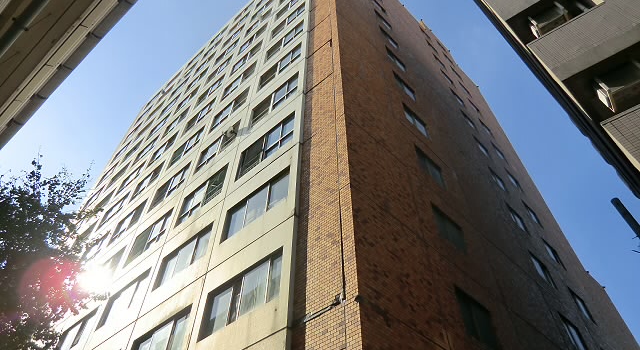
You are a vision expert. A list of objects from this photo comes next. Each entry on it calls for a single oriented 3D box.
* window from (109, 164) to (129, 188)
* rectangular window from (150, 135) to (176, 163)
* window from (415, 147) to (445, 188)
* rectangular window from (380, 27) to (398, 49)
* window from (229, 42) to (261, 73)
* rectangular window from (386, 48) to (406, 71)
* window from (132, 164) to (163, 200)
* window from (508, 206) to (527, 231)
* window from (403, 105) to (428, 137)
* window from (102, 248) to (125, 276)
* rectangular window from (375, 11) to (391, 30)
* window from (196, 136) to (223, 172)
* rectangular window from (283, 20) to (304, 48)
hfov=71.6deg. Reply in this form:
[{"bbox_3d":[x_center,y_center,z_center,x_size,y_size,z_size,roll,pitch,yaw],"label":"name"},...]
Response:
[{"bbox_3d":[-13.136,0.107,29.112,2.312,1.421,0.150,-35,-60,24],"label":"window"},{"bbox_3d":[-8.888,-1.381,25.409,2.559,1.431,0.200,-35,-59,24],"label":"rectangular window"},{"bbox_3d":[3.773,-0.119,15.156,1.510,1.342,0.160,37,-60,-26],"label":"window"},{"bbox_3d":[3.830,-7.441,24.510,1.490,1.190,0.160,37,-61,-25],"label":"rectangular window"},{"bbox_3d":[-3.939,-6.263,24.066,2.380,1.400,0.200,-35,-60,24],"label":"window"},{"bbox_3d":[3.794,-5.605,22.083,1.510,1.342,0.160,37,-60,-26],"label":"rectangular window"},{"bbox_3d":[-8.537,0.426,22.123,2.312,1.421,0.150,-35,-60,24],"label":"window"},{"bbox_3d":[8.805,2.098,19.877,1.360,1.150,0.180,37,-60,-25],"label":"window"},{"bbox_3d":[3.780,-1.954,17.473,1.510,1.342,0.160,37,-60,-26],"label":"window"},{"bbox_3d":[-8.910,4.146,18.430,2.559,1.564,0.200,-35,-59,24],"label":"window"},{"bbox_3d":[3.630,-8.782,25.645,1.430,1.150,0.180,37,-60,-25],"label":"rectangular window"},{"bbox_3d":[-4.586,-0.809,18.512,1.340,1.430,0.160,-35,-60,24],"label":"window"},{"bbox_3d":[-1.243,-6.804,21.530,1.400,1.250,0.160,-35,-60,24],"label":"rectangular window"}]

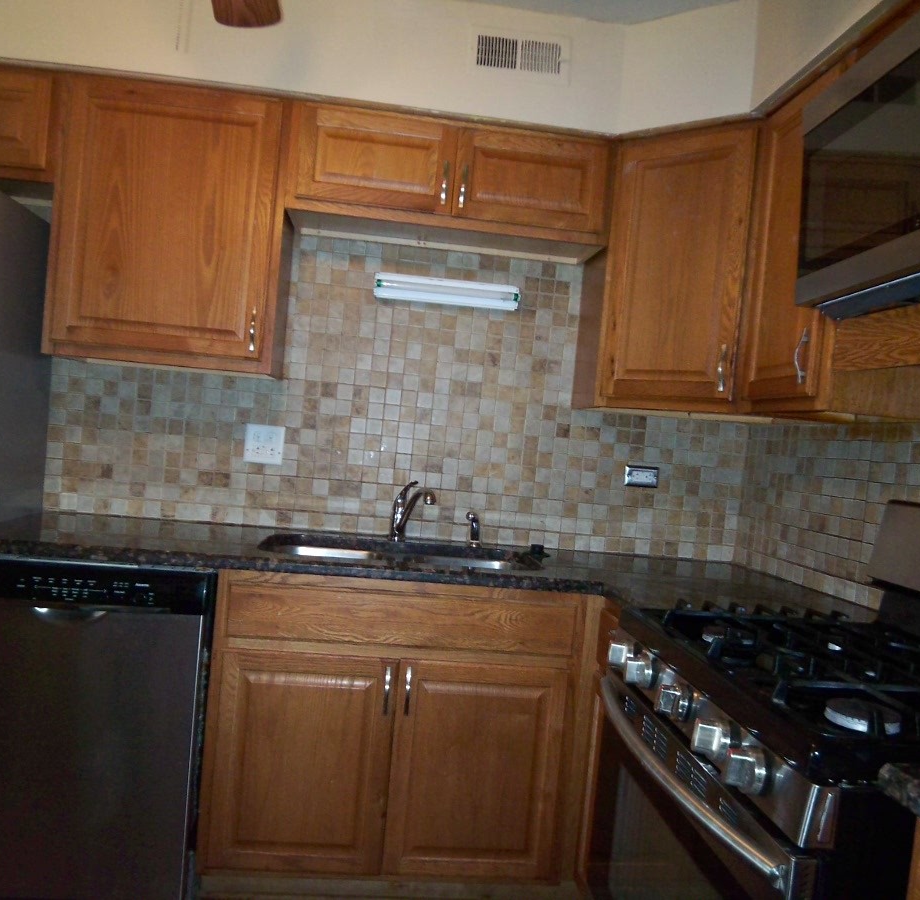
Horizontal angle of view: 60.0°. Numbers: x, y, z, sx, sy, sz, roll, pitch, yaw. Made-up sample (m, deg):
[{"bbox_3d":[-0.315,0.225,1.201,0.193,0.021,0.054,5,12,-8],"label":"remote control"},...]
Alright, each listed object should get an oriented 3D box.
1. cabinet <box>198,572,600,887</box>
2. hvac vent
[{"bbox_3d":[-0.176,0.691,2.267,0.937,0.754,0.631,5,1,-7],"label":"cabinet"},{"bbox_3d":[0.175,-1.113,2.248,0.275,0.130,0.020,5,1,-7],"label":"hvac vent"}]

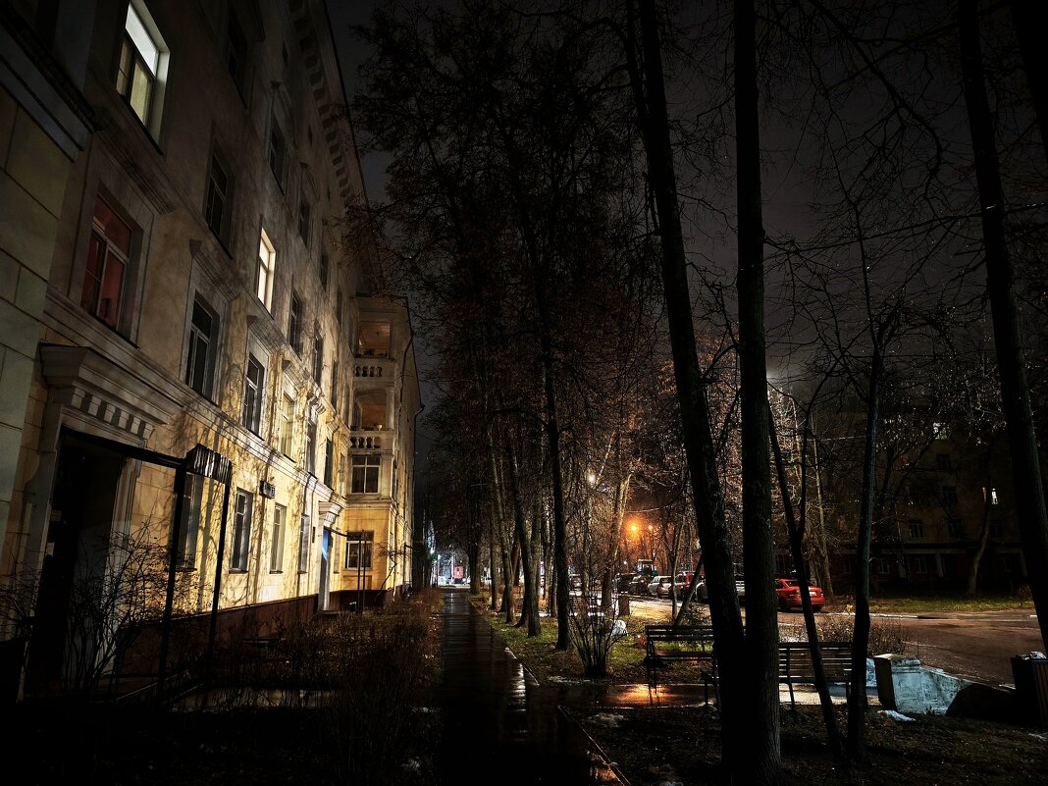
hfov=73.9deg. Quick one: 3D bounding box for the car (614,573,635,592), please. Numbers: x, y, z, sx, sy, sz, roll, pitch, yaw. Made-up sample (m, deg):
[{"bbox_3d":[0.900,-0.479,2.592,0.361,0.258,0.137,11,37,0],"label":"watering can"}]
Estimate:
[{"bbox_3d":[9.421,17.278,63.053,1.780,1.600,4.400,1,-15,-6],"label":"car"}]

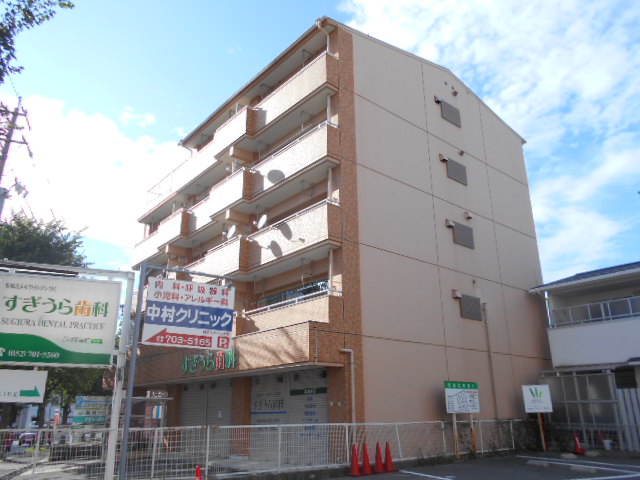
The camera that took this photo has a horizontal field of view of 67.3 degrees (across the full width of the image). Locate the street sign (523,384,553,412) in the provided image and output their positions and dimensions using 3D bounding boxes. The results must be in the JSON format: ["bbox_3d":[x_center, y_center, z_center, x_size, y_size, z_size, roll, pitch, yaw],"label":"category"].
[{"bbox_3d":[8.298,6.060,18.322,0.990,1.020,0.070,0,-19,0],"label":"street sign"}]

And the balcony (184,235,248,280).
[{"bbox_3d":[-4.118,1.302,19.475,1.250,1.430,5.300,15,-24,-37],"label":"balcony"}]

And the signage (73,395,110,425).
[{"bbox_3d":[-10.004,7.427,21.000,1.500,1.220,0.120,5,-20,-14],"label":"signage"}]

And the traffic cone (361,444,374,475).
[{"bbox_3d":[1.178,5.442,11.963,0.300,0.700,0.300,15,-24,-37],"label":"traffic cone"}]

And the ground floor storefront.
[{"bbox_3d":[-4.061,6.586,18.444,0.800,2.470,14.000,15,-24,-37],"label":"ground floor storefront"}]

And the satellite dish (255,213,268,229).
[{"bbox_3d":[-2.046,-0.652,16.755,0.360,0.500,0.460,25,-28,-24],"label":"satellite dish"}]

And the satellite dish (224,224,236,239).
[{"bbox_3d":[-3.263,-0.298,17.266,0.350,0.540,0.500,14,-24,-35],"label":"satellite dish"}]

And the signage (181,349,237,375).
[{"bbox_3d":[-3.971,4.301,16.867,0.120,0.680,3.970,15,-24,-37],"label":"signage"}]

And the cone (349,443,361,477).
[{"bbox_3d":[0.853,5.341,11.670,0.300,0.700,0.300,0,-19,0],"label":"cone"}]

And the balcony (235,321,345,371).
[{"bbox_3d":[-1.059,3.311,14.427,1.270,1.130,3.920,15,-24,-37],"label":"balcony"}]

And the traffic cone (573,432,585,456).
[{"bbox_3d":[9.069,7.134,16.882,0.310,0.700,0.310,15,-24,-37],"label":"traffic cone"}]

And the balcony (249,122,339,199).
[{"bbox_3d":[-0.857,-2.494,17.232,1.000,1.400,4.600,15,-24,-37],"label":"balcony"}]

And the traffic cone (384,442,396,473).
[{"bbox_3d":[1.702,5.281,11.737,0.310,0.700,0.310,0,-19,0],"label":"traffic cone"}]

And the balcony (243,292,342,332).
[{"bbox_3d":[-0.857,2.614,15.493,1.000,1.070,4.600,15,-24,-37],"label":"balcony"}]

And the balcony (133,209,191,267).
[{"bbox_3d":[-8.171,0.212,25.272,1.300,1.380,7.000,15,-24,-37],"label":"balcony"}]

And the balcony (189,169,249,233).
[{"bbox_3d":[-4.109,-1.348,20.442,1.270,1.470,5.350,15,-24,-37],"label":"balcony"}]

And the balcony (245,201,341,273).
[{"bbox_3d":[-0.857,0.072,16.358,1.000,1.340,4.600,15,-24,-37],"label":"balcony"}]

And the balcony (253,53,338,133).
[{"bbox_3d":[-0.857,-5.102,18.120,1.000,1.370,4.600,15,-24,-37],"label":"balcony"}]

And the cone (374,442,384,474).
[{"bbox_3d":[1.454,5.300,11.740,0.310,0.700,0.310,0,-19,0],"label":"cone"}]

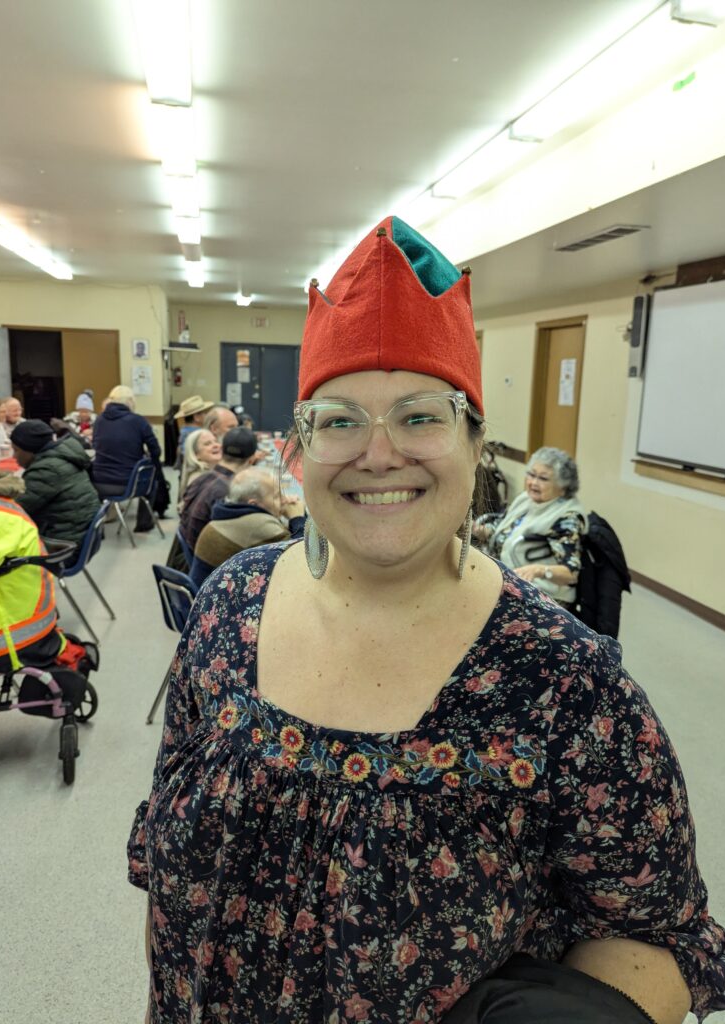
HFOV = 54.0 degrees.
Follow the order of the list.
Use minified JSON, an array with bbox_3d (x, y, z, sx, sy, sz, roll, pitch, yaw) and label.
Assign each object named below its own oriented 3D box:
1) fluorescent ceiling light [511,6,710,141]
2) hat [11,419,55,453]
[{"bbox_3d":[0.921,-1.707,2.825,0.180,0.085,1.220,-1,12,-12],"label":"fluorescent ceiling light"},{"bbox_3d":[-1.882,-0.425,4.064,0.225,0.185,0.195,-11,11,3],"label":"hat"}]

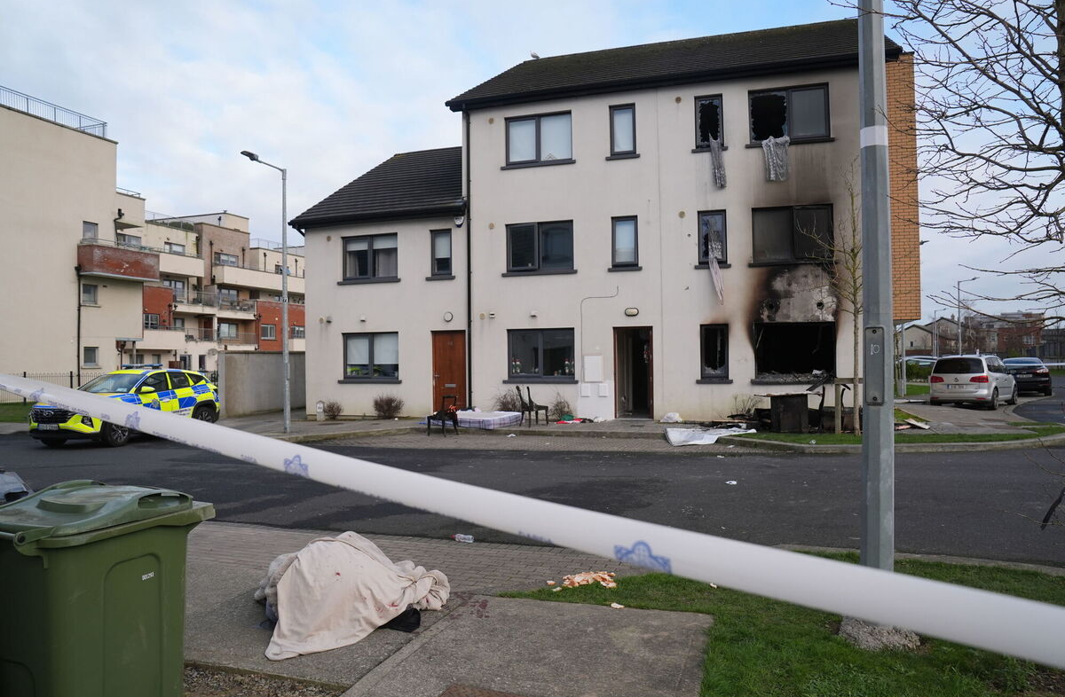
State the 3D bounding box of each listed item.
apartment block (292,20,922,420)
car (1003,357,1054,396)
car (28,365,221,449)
[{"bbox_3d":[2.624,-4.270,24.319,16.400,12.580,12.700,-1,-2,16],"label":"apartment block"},{"bbox_3d":[20.579,1.206,29.862,1.870,1.500,4.750,-2,-2,33],"label":"car"},{"bbox_3d":[-9.640,1.316,17.170,1.880,1.750,4.500,-1,-2,14],"label":"car"}]

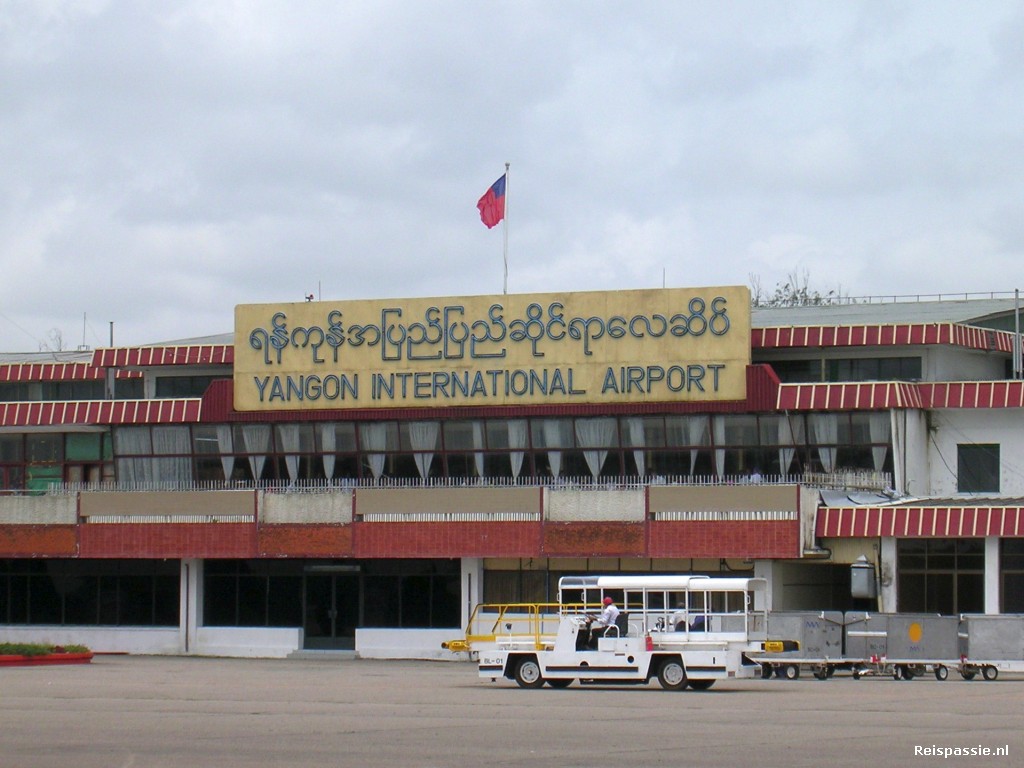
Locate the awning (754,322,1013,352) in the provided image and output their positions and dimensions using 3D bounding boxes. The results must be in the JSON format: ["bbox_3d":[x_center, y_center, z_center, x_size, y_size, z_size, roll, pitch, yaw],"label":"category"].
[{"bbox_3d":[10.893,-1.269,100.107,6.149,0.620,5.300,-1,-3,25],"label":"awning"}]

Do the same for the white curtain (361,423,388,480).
[{"bbox_3d":[-4.244,2.083,104.992,0.897,1.790,0.180,-1,-3,25],"label":"white curtain"}]

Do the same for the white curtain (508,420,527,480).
[{"bbox_3d":[0.166,2.011,102.889,0.525,1.815,0.180,-1,-3,25],"label":"white curtain"}]

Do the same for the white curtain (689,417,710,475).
[{"bbox_3d":[5.905,2.016,107.145,0.693,1.984,0.150,-1,-4,26],"label":"white curtain"}]

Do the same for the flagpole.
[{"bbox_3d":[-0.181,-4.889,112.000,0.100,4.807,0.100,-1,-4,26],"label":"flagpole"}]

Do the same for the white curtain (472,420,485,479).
[{"bbox_3d":[-1.019,1.992,103.456,0.329,1.764,0.180,-1,-3,25],"label":"white curtain"}]

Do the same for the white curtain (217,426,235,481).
[{"bbox_3d":[-9.034,2.192,107.275,0.575,1.829,0.180,-1,-3,25],"label":"white curtain"}]

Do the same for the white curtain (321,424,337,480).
[{"bbox_3d":[-6.092,2.324,112.945,0.546,1.959,0.150,-1,-4,26],"label":"white curtain"}]

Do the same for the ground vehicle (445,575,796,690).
[{"bbox_3d":[2.342,5.627,76.875,8.300,2.530,2.000,-1,-4,26],"label":"ground vehicle"}]

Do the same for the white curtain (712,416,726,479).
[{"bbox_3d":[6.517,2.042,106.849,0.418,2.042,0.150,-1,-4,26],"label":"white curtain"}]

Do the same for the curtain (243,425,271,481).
[{"bbox_3d":[-8.021,2.182,106.791,0.930,1.821,0.180,-1,-3,25],"label":"curtain"}]

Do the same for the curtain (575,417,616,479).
[{"bbox_3d":[2.498,1.900,101.781,1.300,1.855,0.180,-1,-3,25],"label":"curtain"}]

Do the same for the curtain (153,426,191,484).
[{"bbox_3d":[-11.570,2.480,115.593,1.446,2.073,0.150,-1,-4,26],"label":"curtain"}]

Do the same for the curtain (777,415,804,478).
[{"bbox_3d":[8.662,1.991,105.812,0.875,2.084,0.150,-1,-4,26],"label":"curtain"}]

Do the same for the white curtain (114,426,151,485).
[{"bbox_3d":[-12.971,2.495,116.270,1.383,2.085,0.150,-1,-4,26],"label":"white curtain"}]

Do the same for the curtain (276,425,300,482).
[{"bbox_3d":[-6.984,2.172,106.296,0.778,1.812,0.180,-1,-3,25],"label":"curtain"}]

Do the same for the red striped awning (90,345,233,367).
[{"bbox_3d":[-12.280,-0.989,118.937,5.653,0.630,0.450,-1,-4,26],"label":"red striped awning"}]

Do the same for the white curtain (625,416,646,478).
[{"bbox_3d":[3.704,1.859,101.208,0.572,1.785,0.180,-1,-3,25],"label":"white curtain"}]

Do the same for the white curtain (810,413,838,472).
[{"bbox_3d":[9.063,1.696,98.657,0.788,1.740,0.180,-1,-3,25],"label":"white curtain"}]

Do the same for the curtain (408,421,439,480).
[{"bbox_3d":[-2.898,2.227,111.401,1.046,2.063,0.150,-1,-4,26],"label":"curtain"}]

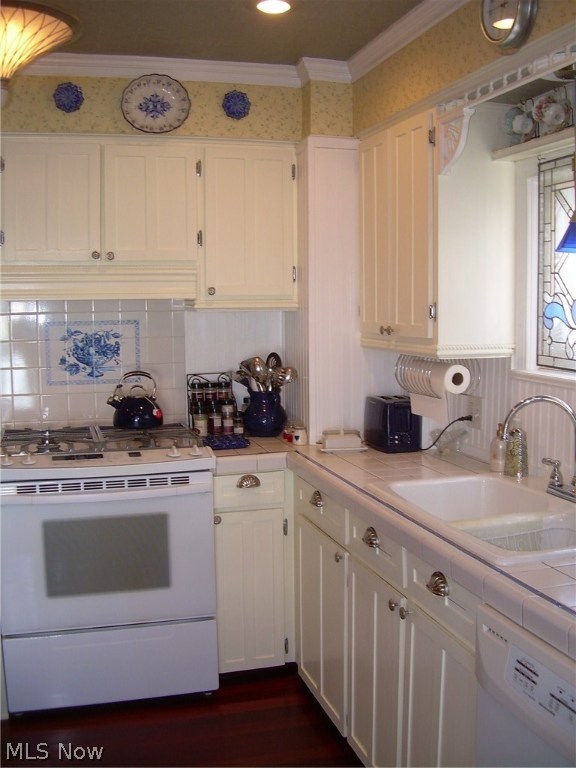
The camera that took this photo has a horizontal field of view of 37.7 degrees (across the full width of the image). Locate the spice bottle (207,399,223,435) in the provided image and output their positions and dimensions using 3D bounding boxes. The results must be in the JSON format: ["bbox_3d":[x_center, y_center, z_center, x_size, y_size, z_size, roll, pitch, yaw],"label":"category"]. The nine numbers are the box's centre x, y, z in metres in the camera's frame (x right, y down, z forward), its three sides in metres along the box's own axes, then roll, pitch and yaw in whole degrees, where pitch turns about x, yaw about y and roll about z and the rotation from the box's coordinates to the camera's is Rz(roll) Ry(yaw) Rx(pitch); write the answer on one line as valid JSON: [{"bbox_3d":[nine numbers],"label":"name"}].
[{"bbox_3d":[-0.307,0.141,3.507,0.054,0.138,0.054,-2,6,-16],"label":"spice bottle"}]

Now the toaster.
[{"bbox_3d":[0.392,0.146,3.159,0.148,0.187,0.222,-2,6,-16],"label":"toaster"}]

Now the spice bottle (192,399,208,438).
[{"bbox_3d":[-0.377,0.149,3.642,0.064,0.156,0.064,-2,6,-15],"label":"spice bottle"}]

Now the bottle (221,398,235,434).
[{"bbox_3d":[-0.253,0.137,3.522,0.049,0.142,0.049,-2,6,-16],"label":"bottle"}]

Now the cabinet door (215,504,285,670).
[{"bbox_3d":[-0.147,0.800,3.275,0.275,0.635,0.022,-2,6,-15],"label":"cabinet door"}]

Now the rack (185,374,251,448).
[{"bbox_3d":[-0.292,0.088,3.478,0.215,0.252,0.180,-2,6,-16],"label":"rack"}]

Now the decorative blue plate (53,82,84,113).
[{"bbox_3d":[-0.771,-1.009,2.969,0.112,0.110,0.022,-2,6,-16],"label":"decorative blue plate"}]

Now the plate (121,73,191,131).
[{"bbox_3d":[-0.504,-1.078,3.244,0.265,0.220,0.035,-2,6,-15],"label":"plate"}]

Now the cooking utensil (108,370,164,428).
[{"bbox_3d":[-0.625,0.066,3.449,0.227,0.235,0.200,-1,5,-9],"label":"cooking utensil"}]

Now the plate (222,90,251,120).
[{"bbox_3d":[-0.202,-1.104,3.339,0.110,0.113,0.020,-2,6,-15],"label":"plate"}]

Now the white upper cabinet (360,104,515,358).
[{"bbox_3d":[0.521,-0.534,3.113,0.282,0.828,0.730,-2,6,-15],"label":"white upper cabinet"}]

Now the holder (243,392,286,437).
[{"bbox_3d":[-0.100,0.134,3.690,0.194,0.193,0.190,0,5,0],"label":"holder"}]

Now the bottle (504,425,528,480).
[{"bbox_3d":[0.713,0.208,2.641,0.056,0.156,0.056,5,8,42],"label":"bottle"}]

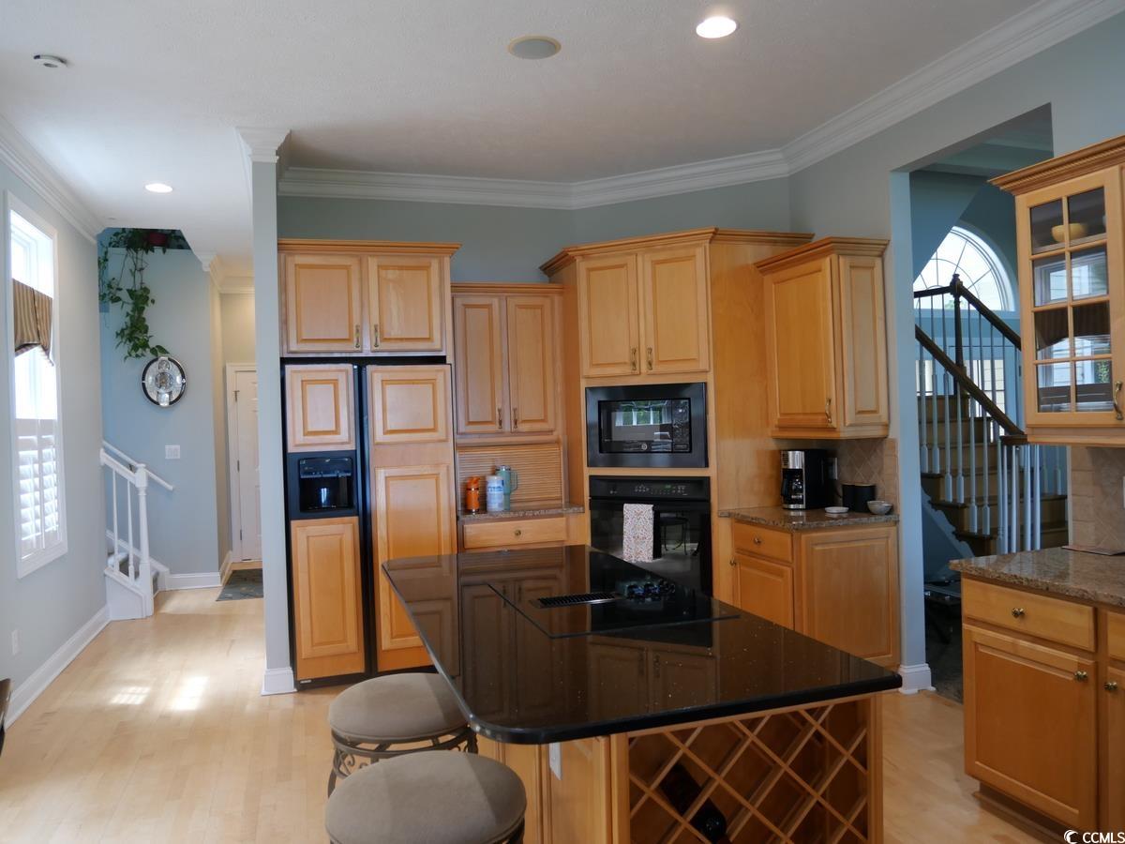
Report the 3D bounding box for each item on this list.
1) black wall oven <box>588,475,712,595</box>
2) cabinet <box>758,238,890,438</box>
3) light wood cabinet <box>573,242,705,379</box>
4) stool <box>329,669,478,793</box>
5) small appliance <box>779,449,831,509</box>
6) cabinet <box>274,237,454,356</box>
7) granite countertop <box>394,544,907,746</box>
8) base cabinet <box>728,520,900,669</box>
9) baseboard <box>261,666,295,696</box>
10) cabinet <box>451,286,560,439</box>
[{"bbox_3d":[0.624,0.671,4.772,0.746,0.729,0.580,-2,0,26],"label":"black wall oven"},{"bbox_3d":[1.412,-0.422,4.263,0.333,1.001,0.686,-2,0,-18],"label":"cabinet"},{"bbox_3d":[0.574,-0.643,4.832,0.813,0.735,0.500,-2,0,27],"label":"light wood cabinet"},{"bbox_3d":[-0.481,1.140,2.404,0.460,0.650,0.460,-2,0,-18],"label":"stool"},{"bbox_3d":[1.396,0.321,4.492,0.210,0.340,0.180,-2,0,-32],"label":"small appliance"},{"bbox_3d":[-1.144,-0.688,4.638,1.020,0.644,0.579,-2,0,-19],"label":"cabinet"},{"bbox_3d":[-0.009,0.573,2.422,0.922,0.038,1.879,-2,0,-19],"label":"granite countertop"},{"bbox_3d":[1.340,0.959,4.163,0.601,0.891,0.594,-2,0,-19],"label":"base cabinet"},{"bbox_3d":[-1.559,1.417,4.296,0.182,0.140,0.050,-2,0,-18],"label":"baseboard"},{"bbox_3d":[-0.381,-0.369,4.985,0.728,0.928,0.394,-2,0,-19],"label":"cabinet"}]

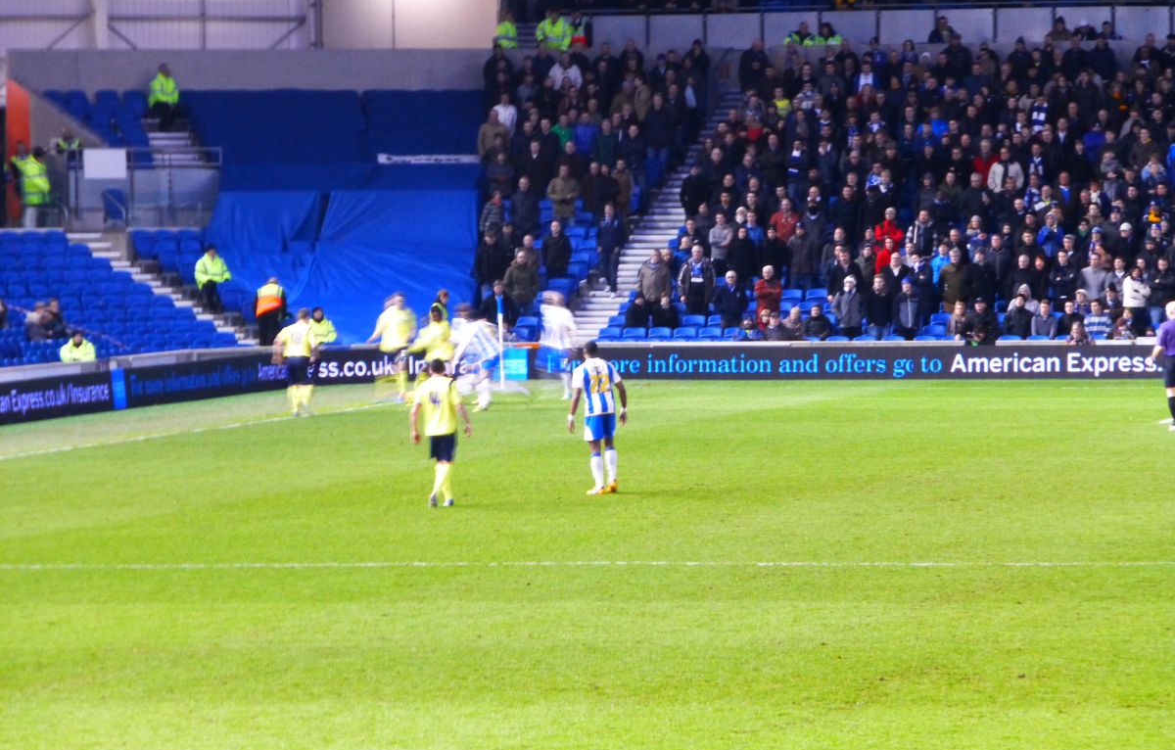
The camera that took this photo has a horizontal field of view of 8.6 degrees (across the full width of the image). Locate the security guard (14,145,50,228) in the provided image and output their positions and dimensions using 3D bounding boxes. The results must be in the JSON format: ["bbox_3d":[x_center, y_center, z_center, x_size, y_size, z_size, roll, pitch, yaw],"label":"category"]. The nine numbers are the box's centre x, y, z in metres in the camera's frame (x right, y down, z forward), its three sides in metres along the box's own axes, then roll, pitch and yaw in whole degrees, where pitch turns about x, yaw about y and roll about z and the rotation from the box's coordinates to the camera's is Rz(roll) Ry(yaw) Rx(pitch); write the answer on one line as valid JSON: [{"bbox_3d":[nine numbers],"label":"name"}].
[{"bbox_3d":[-9.943,-3.264,140.827,0.480,1.720,0.560,1,2,21],"label":"security guard"}]

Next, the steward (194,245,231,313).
[{"bbox_3d":[-6.556,-1.649,136.920,0.620,1.250,0.700,-1,2,-27],"label":"steward"}]

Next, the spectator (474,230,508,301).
[{"bbox_3d":[-1.756,-1.760,142.827,0.600,1.760,0.400,0,2,7],"label":"spectator"}]

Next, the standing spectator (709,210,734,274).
[{"bbox_3d":[2.501,-2.158,145.028,0.480,1.750,0.360,0,2,12],"label":"standing spectator"}]

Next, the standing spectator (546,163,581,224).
[{"bbox_3d":[-0.450,-3.088,147.200,0.580,1.750,0.420,0,2,7],"label":"standing spectator"}]

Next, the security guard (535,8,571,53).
[{"bbox_3d":[-0.682,-6.444,156.529,0.660,1.770,0.420,-1,2,6],"label":"security guard"}]

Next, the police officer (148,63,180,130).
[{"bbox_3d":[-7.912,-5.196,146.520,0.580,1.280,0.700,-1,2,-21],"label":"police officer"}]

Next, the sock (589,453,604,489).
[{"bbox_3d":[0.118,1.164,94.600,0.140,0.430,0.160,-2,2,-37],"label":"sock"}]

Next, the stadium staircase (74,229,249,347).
[{"bbox_3d":[-7.900,-1.472,142.288,1.250,2.257,6.906,-2,2,-32],"label":"stadium staircase"}]

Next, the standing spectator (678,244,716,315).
[{"bbox_3d":[1.962,-1.449,140.928,0.640,1.800,0.400,0,2,9],"label":"standing spectator"}]

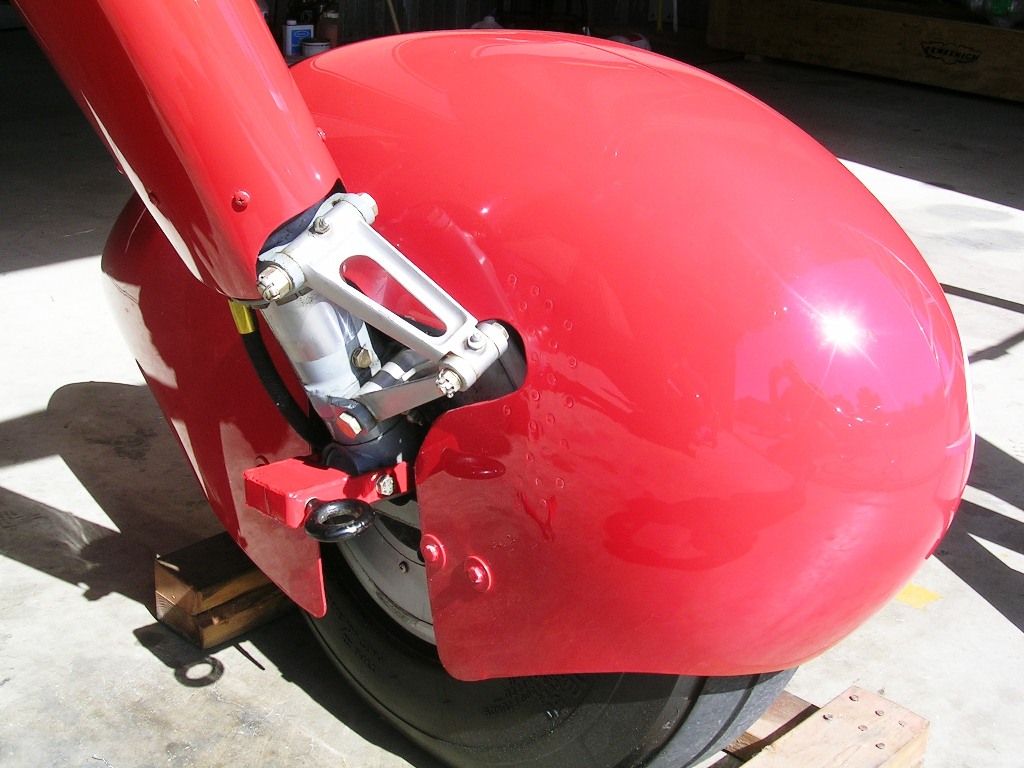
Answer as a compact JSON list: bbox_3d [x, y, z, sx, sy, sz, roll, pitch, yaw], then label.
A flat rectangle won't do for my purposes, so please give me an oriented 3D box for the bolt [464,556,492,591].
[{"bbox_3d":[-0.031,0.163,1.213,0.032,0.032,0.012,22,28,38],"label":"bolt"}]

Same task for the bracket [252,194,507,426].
[{"bbox_3d":[-0.074,-0.026,1.080,0.175,0.198,0.112,22,55,38],"label":"bracket"}]

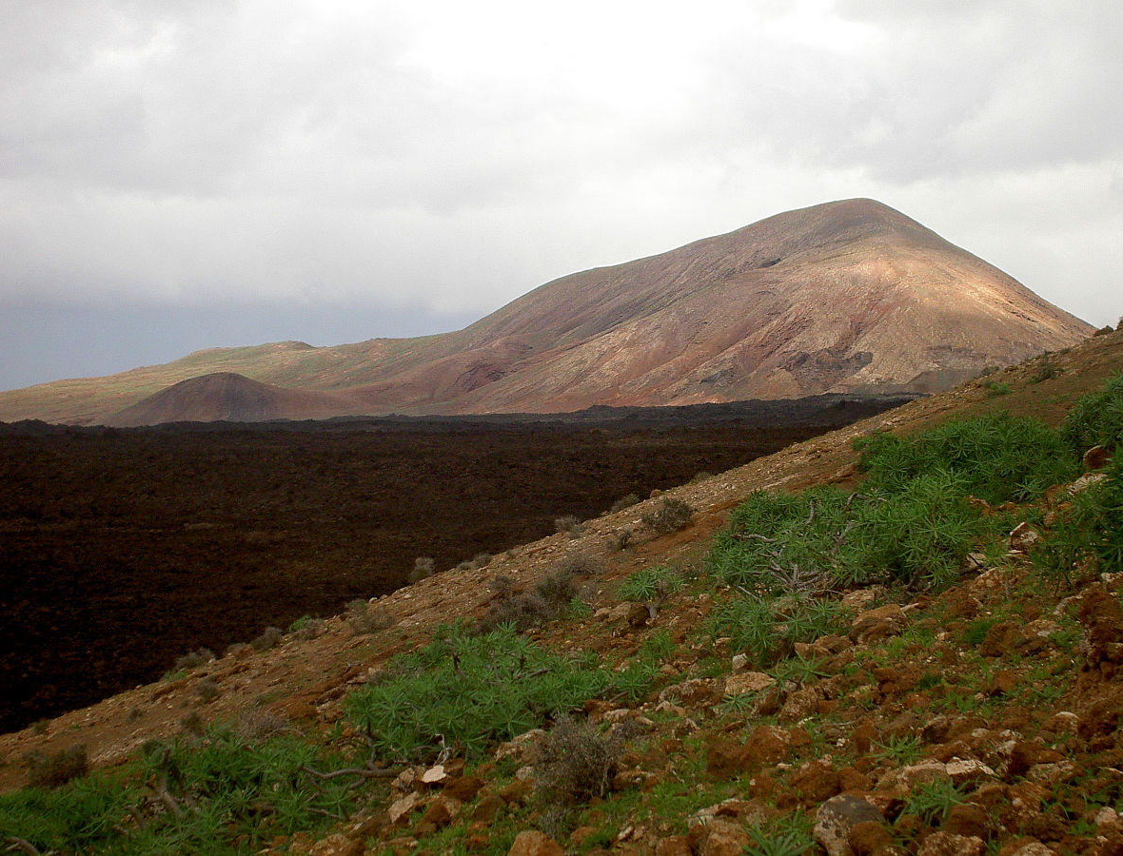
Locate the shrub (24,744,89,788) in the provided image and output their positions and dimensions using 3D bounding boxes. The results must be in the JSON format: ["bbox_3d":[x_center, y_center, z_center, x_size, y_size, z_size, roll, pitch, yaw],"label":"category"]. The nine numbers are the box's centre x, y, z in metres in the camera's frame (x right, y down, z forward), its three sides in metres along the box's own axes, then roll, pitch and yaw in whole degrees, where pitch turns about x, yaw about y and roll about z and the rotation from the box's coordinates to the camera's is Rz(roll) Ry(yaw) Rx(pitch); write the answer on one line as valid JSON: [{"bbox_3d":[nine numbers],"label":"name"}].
[{"bbox_3d":[-3.833,2.571,25.500,0.490,0.307,0.392,0,0,0],"label":"shrub"}]

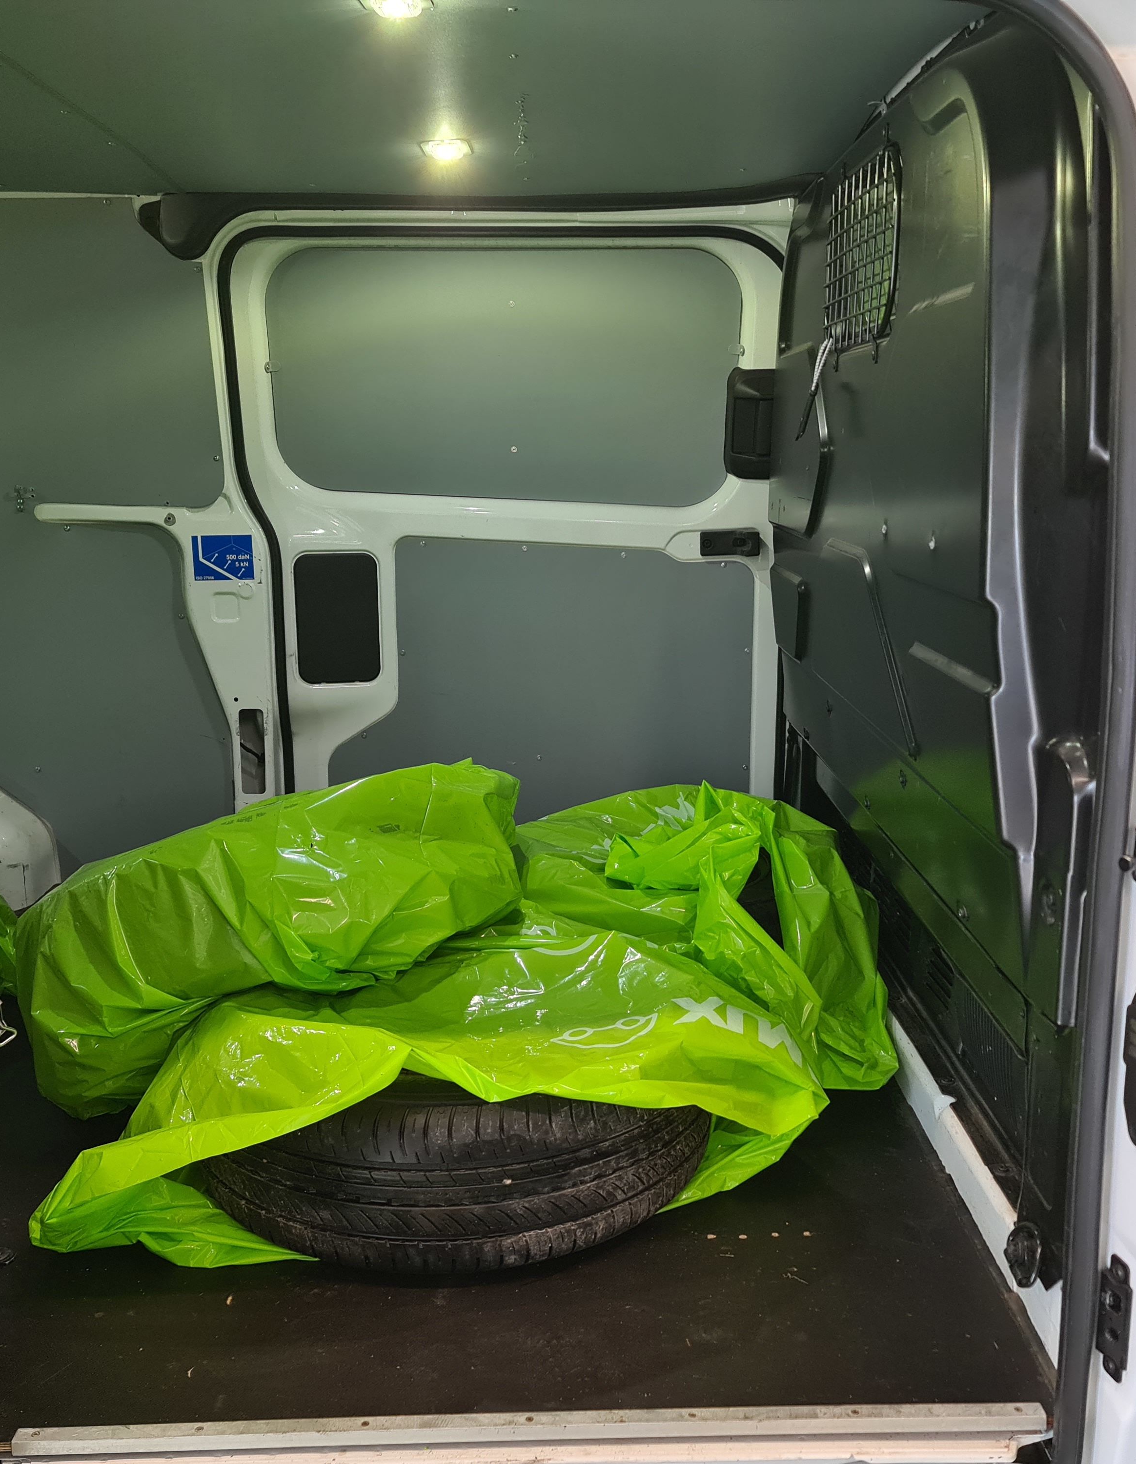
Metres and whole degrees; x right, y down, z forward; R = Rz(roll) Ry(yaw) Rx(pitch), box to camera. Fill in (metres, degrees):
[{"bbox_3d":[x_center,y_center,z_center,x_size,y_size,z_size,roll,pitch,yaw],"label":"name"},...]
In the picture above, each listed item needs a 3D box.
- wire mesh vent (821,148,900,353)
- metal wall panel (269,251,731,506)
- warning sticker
[{"bbox_3d":[0.432,-0.709,2.116,0.030,0.250,0.440,0,12,0],"label":"wire mesh vent"},{"bbox_3d":[-0.129,-0.701,2.813,0.935,0.505,0.020,0,19,0],"label":"metal wall panel"},{"bbox_3d":[-0.702,-0.354,2.873,0.125,0.094,0.004,0,18,0],"label":"warning sticker"}]

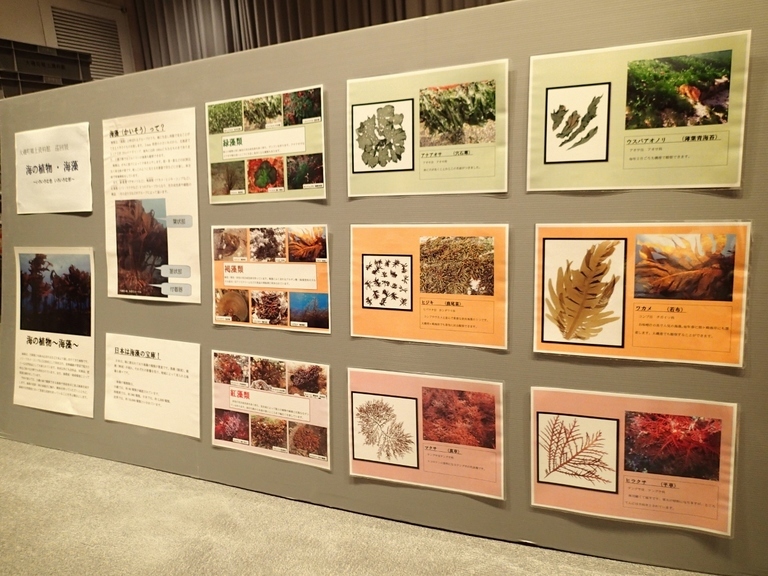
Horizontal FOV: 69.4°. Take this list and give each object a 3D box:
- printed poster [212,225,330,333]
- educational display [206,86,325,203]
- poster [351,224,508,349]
[{"bbox_3d":[-0.240,-0.020,1.135,0.287,0.212,0.010,2,6,24],"label":"printed poster"},{"bbox_3d":[-0.243,-0.279,1.109,0.283,0.212,0.010,1,6,24],"label":"educational display"},{"bbox_3d":[0.072,-0.006,0.994,0.299,0.213,0.010,3,7,24],"label":"poster"}]

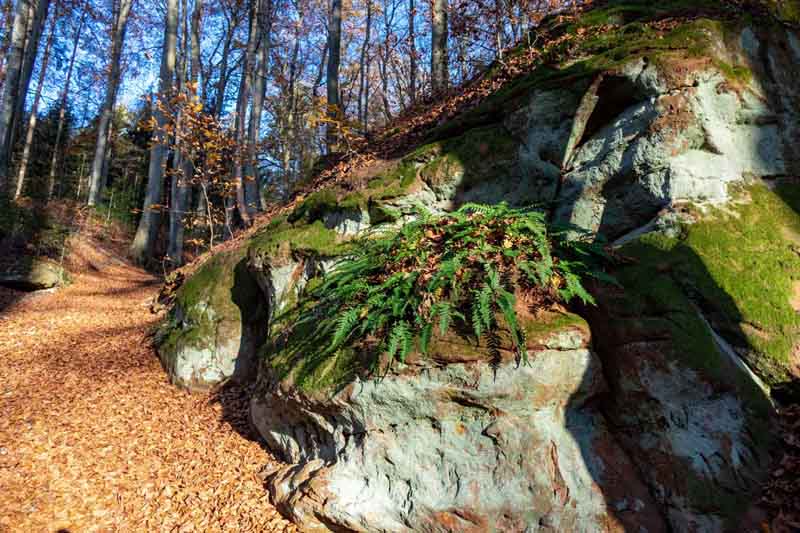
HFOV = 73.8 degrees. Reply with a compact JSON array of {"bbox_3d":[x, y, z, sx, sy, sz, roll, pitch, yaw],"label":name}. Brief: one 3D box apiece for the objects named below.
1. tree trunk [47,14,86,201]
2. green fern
[{"bbox_3d":[-13.458,-6.770,21.620,0.200,8.757,0.200,-1,-15,0],"label":"tree trunk"},{"bbox_3d":[0.250,0.170,3.450,1.950,0.920,1.050,0,-15,0],"label":"green fern"}]

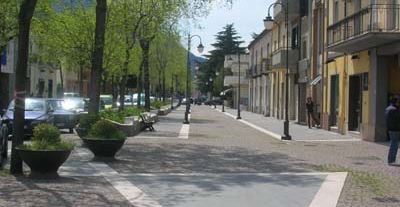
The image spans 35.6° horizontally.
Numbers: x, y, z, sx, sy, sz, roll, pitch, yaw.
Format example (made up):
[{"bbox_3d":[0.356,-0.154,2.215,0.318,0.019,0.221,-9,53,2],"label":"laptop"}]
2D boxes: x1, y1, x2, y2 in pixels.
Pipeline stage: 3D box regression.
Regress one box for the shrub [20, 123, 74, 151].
[{"bbox_3d":[-3.232,0.701,13.144,1.120,0.560,1.100,0,0,-1],"label":"shrub"}]

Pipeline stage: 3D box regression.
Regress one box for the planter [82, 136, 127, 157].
[{"bbox_3d":[-2.560,1.197,16.798,1.200,0.570,1.200,0,0,-1],"label":"planter"}]

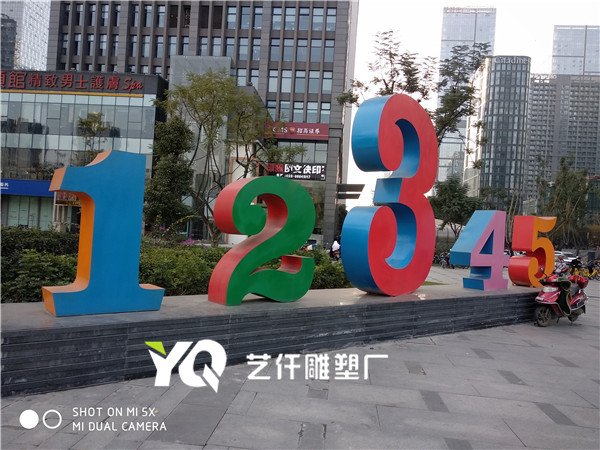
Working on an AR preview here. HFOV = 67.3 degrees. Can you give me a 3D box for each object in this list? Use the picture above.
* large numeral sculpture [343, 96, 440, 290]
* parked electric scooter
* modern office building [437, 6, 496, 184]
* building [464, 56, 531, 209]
[{"bbox_3d":[1.670,-0.476,7.930,0.530,3.363,2.143,3,0,44],"label":"large numeral sculpture"},{"bbox_3d":[5.325,1.470,9.184,1.720,1.100,0.680,4,0,-37],"label":"parked electric scooter"},{"bbox_3d":[140.941,-85.890,397.438,42.917,196.541,32.000,3,0,10],"label":"modern office building"},{"bbox_3d":[93.360,-33.197,218.990,18.494,83.460,34.019,3,0,7],"label":"building"}]

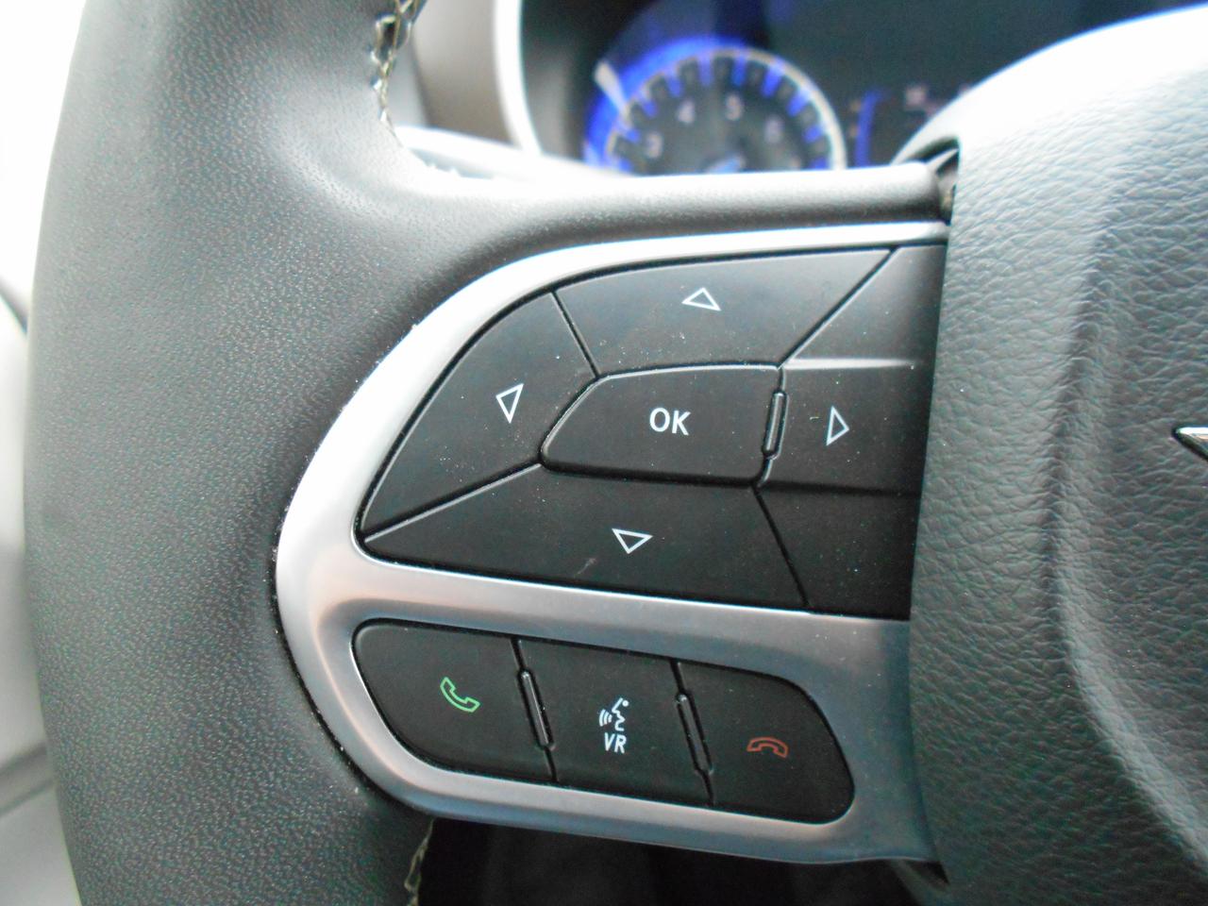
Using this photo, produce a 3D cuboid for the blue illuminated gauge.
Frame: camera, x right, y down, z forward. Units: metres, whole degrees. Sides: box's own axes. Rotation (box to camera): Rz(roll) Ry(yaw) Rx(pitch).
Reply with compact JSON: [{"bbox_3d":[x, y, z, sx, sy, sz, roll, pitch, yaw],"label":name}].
[{"bbox_3d":[0.041,-0.100,0.323,0.092,0.092,0.020,0,8,0],"label":"blue illuminated gauge"}]

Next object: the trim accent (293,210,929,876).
[{"bbox_3d":[0.001,0.012,0.119,0.087,0.083,0.020,0,0,0],"label":"trim accent"}]

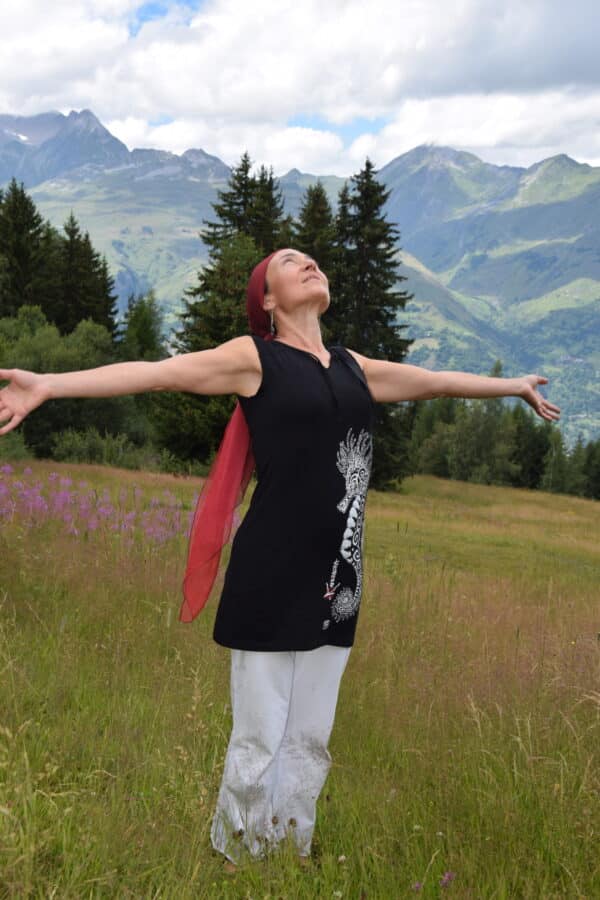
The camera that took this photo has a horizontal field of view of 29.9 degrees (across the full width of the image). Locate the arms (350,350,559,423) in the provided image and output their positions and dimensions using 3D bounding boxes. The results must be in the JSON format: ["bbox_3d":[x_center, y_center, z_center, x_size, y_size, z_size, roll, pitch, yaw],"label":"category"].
[{"bbox_3d":[0.423,-0.173,3.060,0.700,0.200,0.160,-2,8,-30],"label":"arms"}]

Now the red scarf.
[{"bbox_3d":[-0.186,-0.040,2.920,0.210,0.930,0.270,-4,8,-38],"label":"red scarf"}]

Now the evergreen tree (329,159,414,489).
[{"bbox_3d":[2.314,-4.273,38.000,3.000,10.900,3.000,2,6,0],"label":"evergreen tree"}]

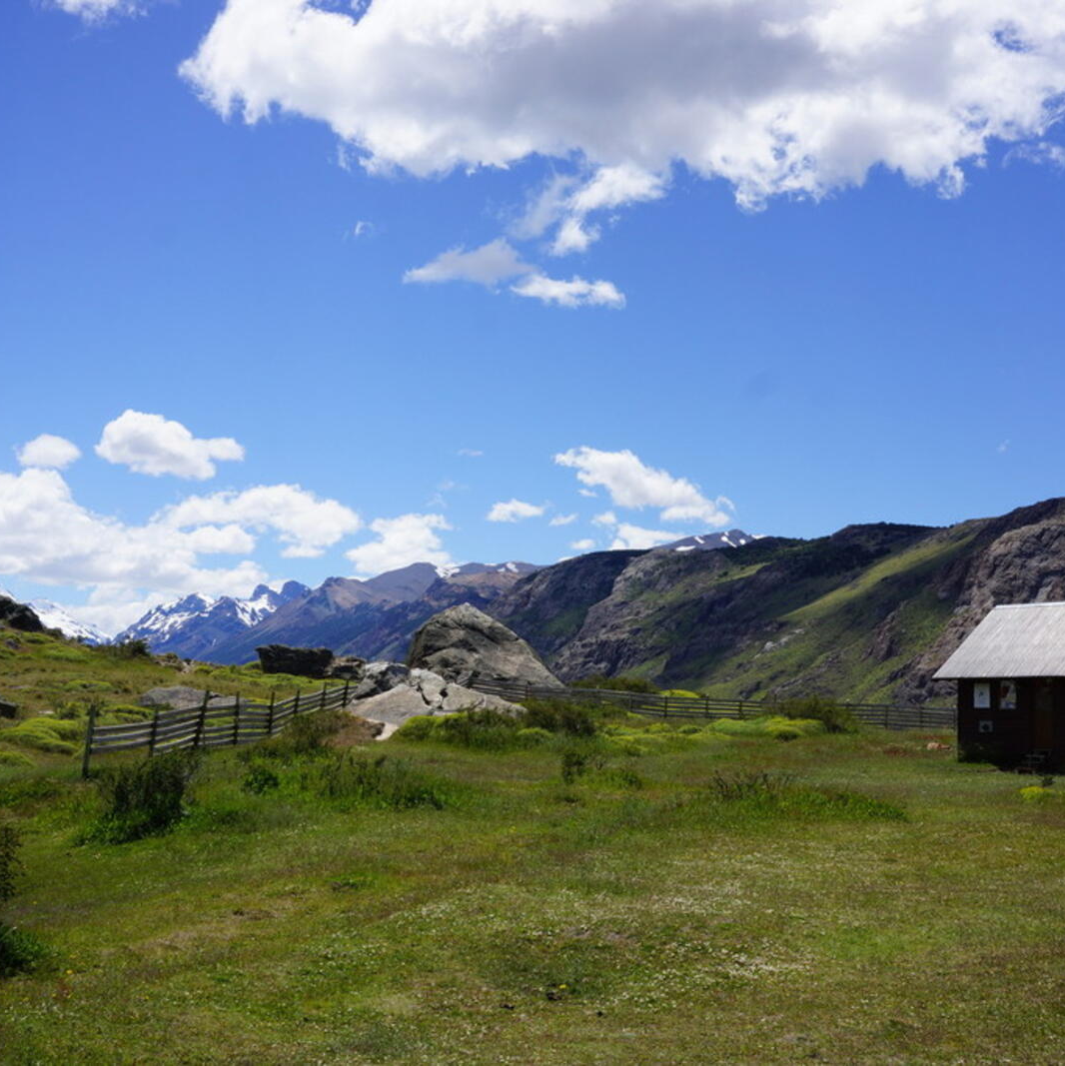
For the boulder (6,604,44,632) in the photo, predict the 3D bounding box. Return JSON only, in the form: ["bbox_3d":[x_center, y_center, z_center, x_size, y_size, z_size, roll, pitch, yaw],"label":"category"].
[{"bbox_3d":[-24.212,4.077,72.000,1.733,1.270,1.473,3,-7,-18],"label":"boulder"}]

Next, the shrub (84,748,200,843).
[{"bbox_3d":[-4.713,3.167,18.200,1.358,1.109,1.155,2,-7,-14],"label":"shrub"}]

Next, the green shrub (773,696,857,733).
[{"bbox_3d":[12.179,7.818,65.000,3.500,1.550,2.800,0,-7,11],"label":"green shrub"}]

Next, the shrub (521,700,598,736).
[{"bbox_3d":[1.089,7.181,58.500,3.004,1.407,2.554,1,-7,1],"label":"shrub"}]

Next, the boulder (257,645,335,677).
[{"bbox_3d":[-11.504,6.185,73.000,3.700,1.550,2.500,2,-7,-9],"label":"boulder"}]

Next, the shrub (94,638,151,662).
[{"bbox_3d":[-18.180,5.179,67.000,2.419,0.967,1.935,3,-7,-15],"label":"shrub"}]

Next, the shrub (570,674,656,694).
[{"bbox_3d":[4.732,8.911,88.000,4.872,1.270,3.167,0,-7,3],"label":"shrub"}]

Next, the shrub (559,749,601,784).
[{"bbox_3d":[0.956,4.650,30.000,0.819,0.674,0.737,1,-7,2],"label":"shrub"}]

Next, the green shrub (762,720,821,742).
[{"bbox_3d":[10.042,7.641,58.500,2.150,0.850,1.800,0,-7,10],"label":"green shrub"}]

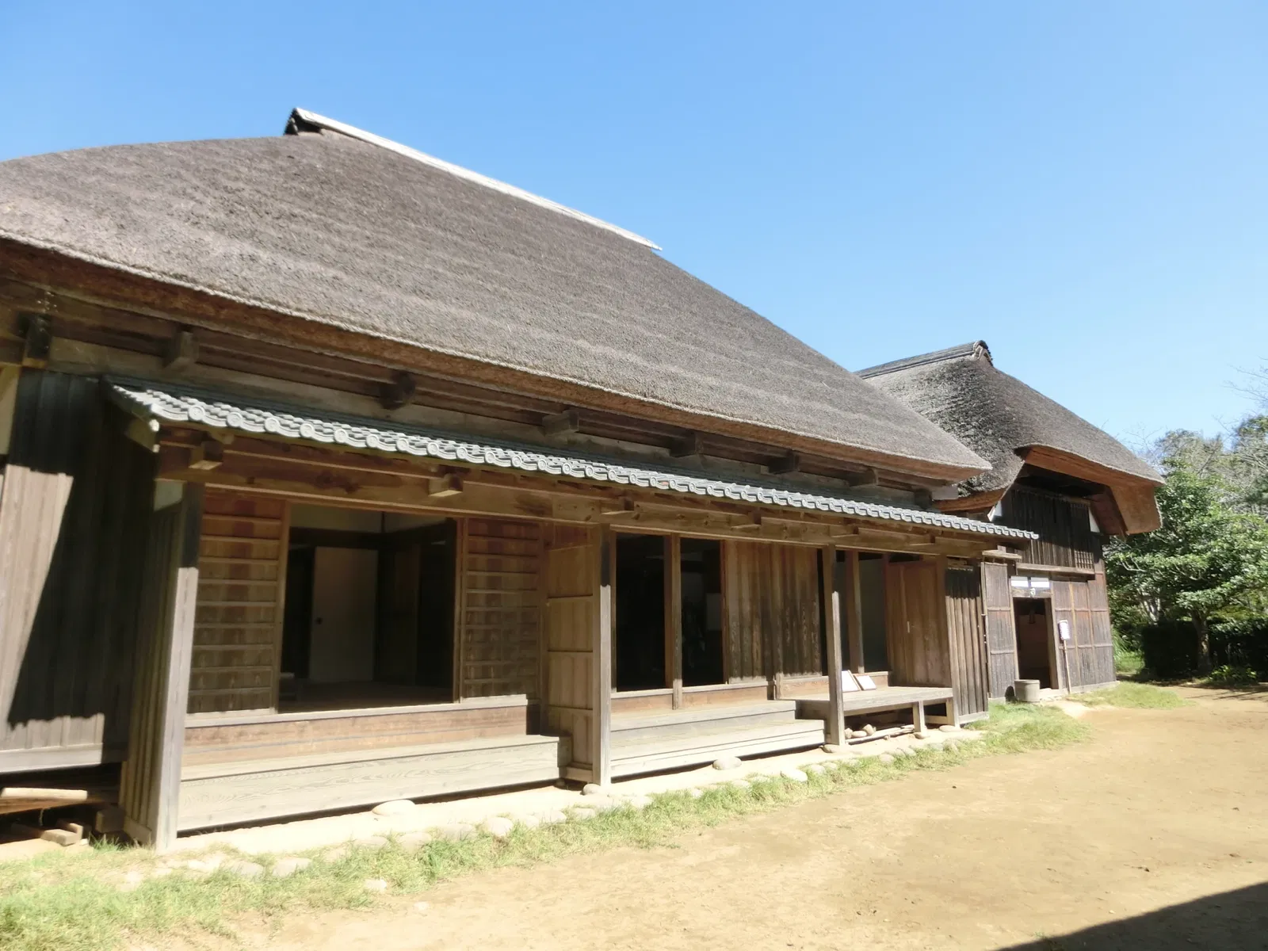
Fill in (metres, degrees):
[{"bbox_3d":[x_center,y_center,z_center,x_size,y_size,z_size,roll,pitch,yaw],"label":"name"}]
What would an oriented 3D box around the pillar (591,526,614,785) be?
[{"bbox_3d":[-0.311,1.700,8.478,0.135,2.430,0.120,9,-14,-41],"label":"pillar"}]

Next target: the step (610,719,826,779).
[{"bbox_3d":[0.878,2.915,9.569,3.366,0.281,0.462,9,-14,-41],"label":"step"}]

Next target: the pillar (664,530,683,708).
[{"bbox_3d":[0.460,1.704,10.463,0.132,2.112,0.124,9,-14,-41],"label":"pillar"}]

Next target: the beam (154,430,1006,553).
[{"bbox_3d":[1.236,0.583,10.112,12.243,0.297,0.140,9,-14,-41],"label":"beam"}]

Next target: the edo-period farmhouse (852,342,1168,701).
[{"bbox_3d":[6.889,1.021,21.032,8.415,7.804,7.755,9,-14,-41],"label":"edo-period farmhouse"}]

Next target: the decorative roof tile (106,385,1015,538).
[{"bbox_3d":[1.120,0.179,10.236,12.507,0.660,1.518,9,-14,-41],"label":"decorative roof tile"}]

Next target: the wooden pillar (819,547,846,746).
[{"bbox_3d":[2.486,2.088,10.946,0.129,2.409,0.124,9,-14,-41],"label":"wooden pillar"}]

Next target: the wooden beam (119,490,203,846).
[{"bbox_3d":[-3.402,1.321,6.338,0.127,2.425,0.990,9,-14,-41],"label":"wooden beam"}]

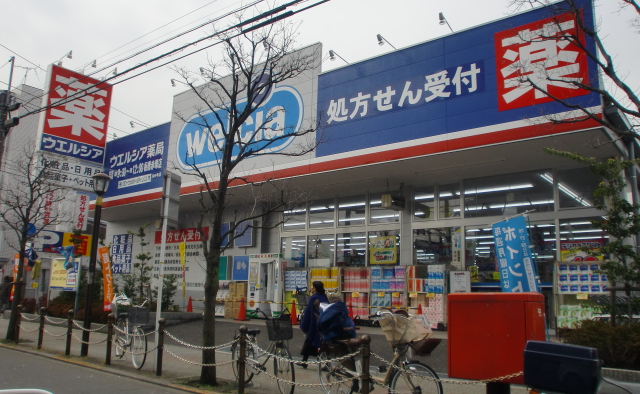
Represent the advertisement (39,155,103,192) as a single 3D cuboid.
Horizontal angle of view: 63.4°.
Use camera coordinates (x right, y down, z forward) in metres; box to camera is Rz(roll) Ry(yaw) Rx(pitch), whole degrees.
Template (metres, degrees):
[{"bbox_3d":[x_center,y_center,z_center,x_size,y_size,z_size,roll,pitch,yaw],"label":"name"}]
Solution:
[{"bbox_3d":[-9.059,-0.768,18.928,0.300,0.987,2.316,-7,-14,39],"label":"advertisement"}]

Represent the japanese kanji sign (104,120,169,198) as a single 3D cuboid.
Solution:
[{"bbox_3d":[-6.782,-1.201,18.557,4.480,2.158,0.150,-7,-14,39],"label":"japanese kanji sign"}]

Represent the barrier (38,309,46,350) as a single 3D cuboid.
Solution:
[{"bbox_3d":[-6.123,2.895,11.434,0.110,0.890,0.110,-8,-14,41],"label":"barrier"}]

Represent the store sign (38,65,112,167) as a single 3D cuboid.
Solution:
[{"bbox_3d":[-8.886,-2.892,18.855,0.460,3.050,2.250,-7,-13,38],"label":"store sign"}]

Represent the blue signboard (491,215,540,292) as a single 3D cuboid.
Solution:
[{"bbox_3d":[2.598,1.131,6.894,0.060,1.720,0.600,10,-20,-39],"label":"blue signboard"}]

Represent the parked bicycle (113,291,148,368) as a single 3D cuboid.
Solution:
[{"bbox_3d":[-3.406,2.401,9.251,0.500,1.170,1.740,8,-13,-34],"label":"parked bicycle"}]

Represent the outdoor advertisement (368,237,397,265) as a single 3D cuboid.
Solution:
[{"bbox_3d":[1.751,1.478,14.243,0.854,0.720,0.040,-7,-13,38],"label":"outdoor advertisement"}]

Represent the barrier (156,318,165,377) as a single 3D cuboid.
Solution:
[{"bbox_3d":[-2.459,2.327,8.052,0.110,0.873,0.110,-7,-14,39],"label":"barrier"}]

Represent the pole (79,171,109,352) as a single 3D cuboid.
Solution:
[{"bbox_3d":[-4.661,1.347,10.728,0.393,3.732,0.393,-8,-14,41],"label":"pole"}]

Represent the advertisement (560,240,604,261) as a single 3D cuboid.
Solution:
[{"bbox_3d":[5.589,1.201,11.038,0.838,0.546,0.050,-7,-14,39],"label":"advertisement"}]

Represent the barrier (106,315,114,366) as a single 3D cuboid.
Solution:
[{"bbox_3d":[-3.686,2.499,9.126,0.110,0.874,0.110,-7,-14,39],"label":"barrier"}]

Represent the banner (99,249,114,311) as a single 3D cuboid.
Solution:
[{"bbox_3d":[-6.388,2.468,15.489,0.600,1.900,0.080,-24,-24,36],"label":"banner"}]

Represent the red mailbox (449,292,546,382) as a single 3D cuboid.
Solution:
[{"bbox_3d":[1.833,1.423,5.355,0.790,0.860,0.620,-8,-14,39],"label":"red mailbox"}]

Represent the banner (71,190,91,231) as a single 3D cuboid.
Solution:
[{"bbox_3d":[-8.762,0.554,19.000,0.120,1.388,0.604,-7,-14,39],"label":"banner"}]

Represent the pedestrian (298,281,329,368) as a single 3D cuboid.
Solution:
[{"bbox_3d":[-0.121,2.317,9.455,0.450,1.528,0.480,-4,-11,25],"label":"pedestrian"}]

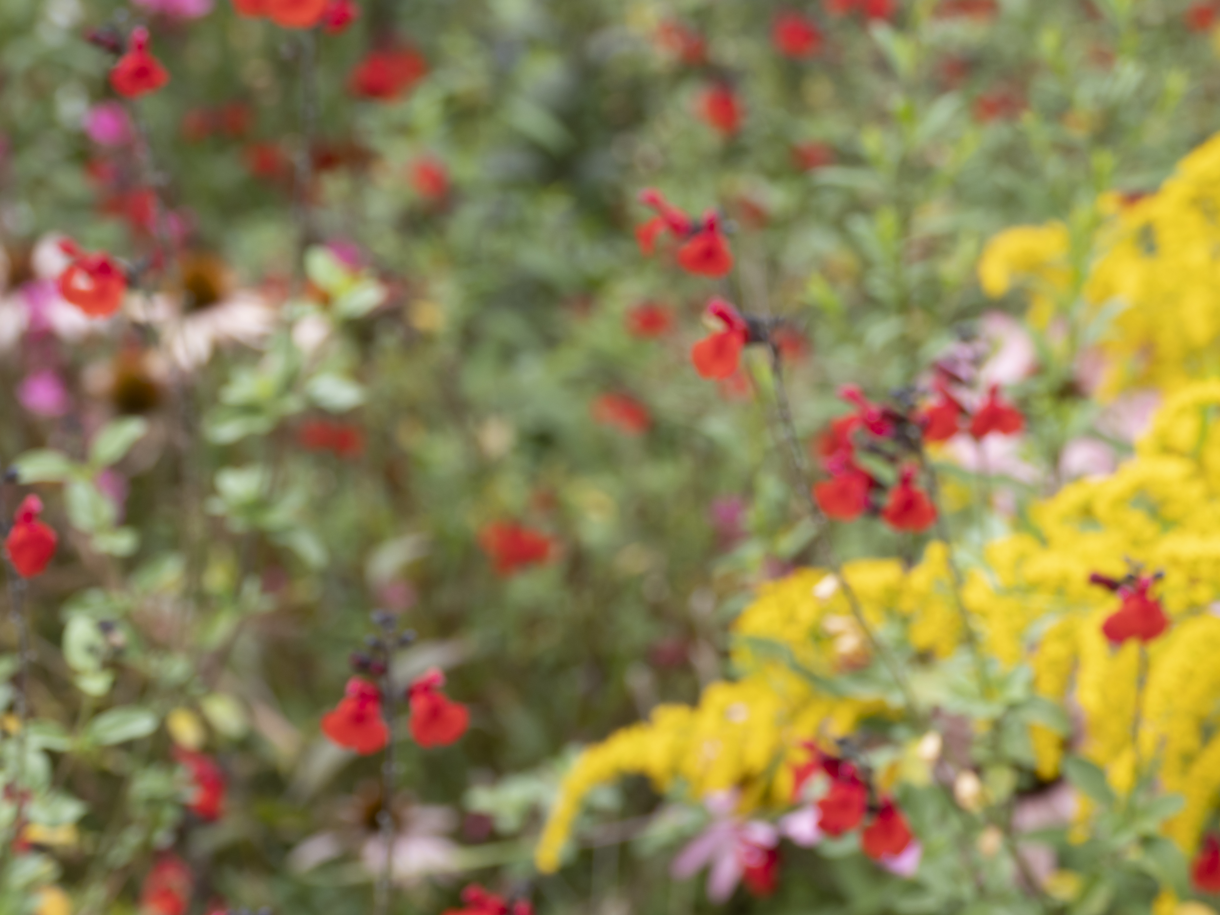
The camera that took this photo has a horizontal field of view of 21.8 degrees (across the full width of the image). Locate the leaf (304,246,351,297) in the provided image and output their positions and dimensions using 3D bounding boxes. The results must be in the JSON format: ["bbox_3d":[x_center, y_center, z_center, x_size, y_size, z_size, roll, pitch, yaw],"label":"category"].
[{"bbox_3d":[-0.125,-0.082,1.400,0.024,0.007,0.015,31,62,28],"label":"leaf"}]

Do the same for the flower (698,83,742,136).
[{"bbox_3d":[0.056,-0.178,1.620,0.018,0.024,0.023,7,21,19],"label":"flower"}]

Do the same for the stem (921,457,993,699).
[{"bbox_3d":[0.133,0.046,1.220,0.008,0.098,0.007,-16,12,0],"label":"stem"}]

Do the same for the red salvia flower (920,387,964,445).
[{"bbox_3d":[0.124,-0.016,1.183,0.018,0.022,0.019,8,21,20],"label":"red salvia flower"}]

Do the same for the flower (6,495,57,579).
[{"bbox_3d":[-0.219,0.030,1.200,0.019,0.030,0.022,-2,14,-9],"label":"flower"}]

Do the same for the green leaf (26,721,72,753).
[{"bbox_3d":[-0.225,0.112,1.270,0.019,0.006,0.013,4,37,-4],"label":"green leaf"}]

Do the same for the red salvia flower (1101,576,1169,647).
[{"bbox_3d":[0.193,0.056,1.170,0.025,0.026,0.024,1,14,3],"label":"red salvia flower"}]

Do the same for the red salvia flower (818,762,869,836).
[{"bbox_3d":[0.088,0.129,1.200,0.019,0.025,0.023,5,21,14],"label":"red salvia flower"}]

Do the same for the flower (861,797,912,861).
[{"bbox_3d":[0.101,0.135,1.153,0.019,0.022,0.019,-3,20,-8],"label":"flower"}]

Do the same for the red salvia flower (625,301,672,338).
[{"bbox_3d":[0.020,-0.070,1.603,0.020,0.019,0.018,0,20,0],"label":"red salvia flower"}]

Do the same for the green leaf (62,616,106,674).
[{"bbox_3d":[-0.204,0.073,1.230,0.014,0.023,0.005,-3,-25,15],"label":"green leaf"}]

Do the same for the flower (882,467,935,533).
[{"bbox_3d":[0.115,0.016,1.220,0.020,0.024,0.023,-2,20,-5],"label":"flower"}]

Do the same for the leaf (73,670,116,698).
[{"bbox_3d":[-0.198,0.087,1.220,0.016,0.009,0.012,-3,14,-11],"label":"leaf"}]

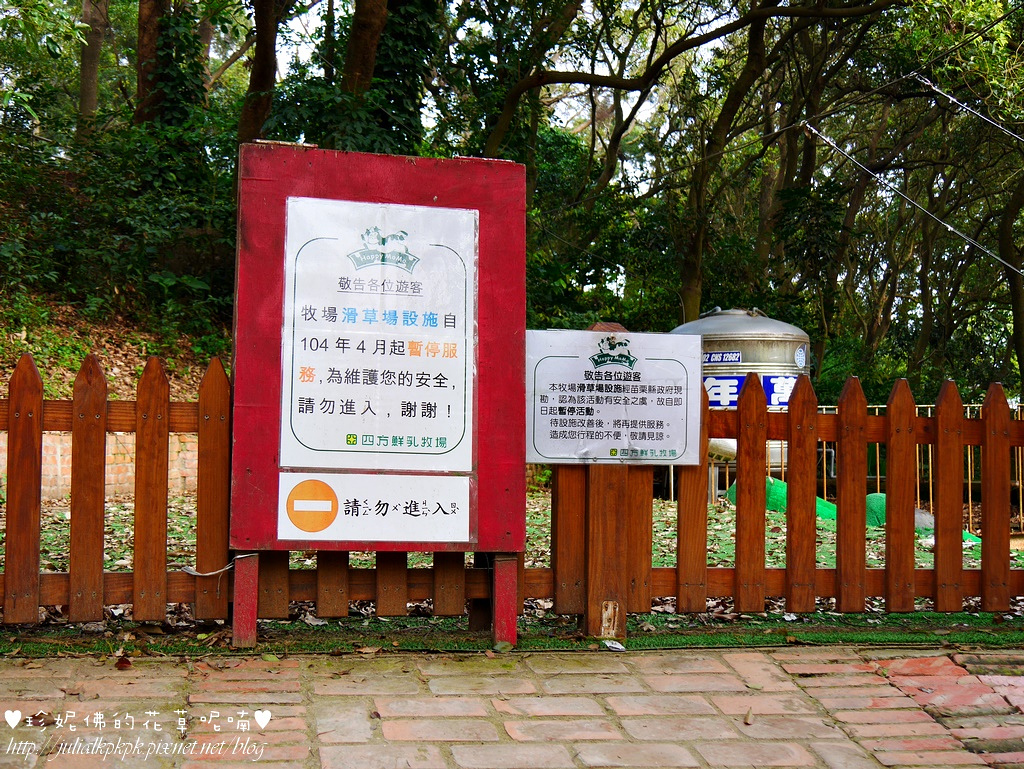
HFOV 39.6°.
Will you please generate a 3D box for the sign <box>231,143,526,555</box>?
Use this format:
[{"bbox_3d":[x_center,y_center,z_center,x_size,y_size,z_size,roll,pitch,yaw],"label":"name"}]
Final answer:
[{"bbox_3d":[-0.288,-0.074,3.162,0.648,0.890,0.055,2,-8,-14],"label":"sign"}]

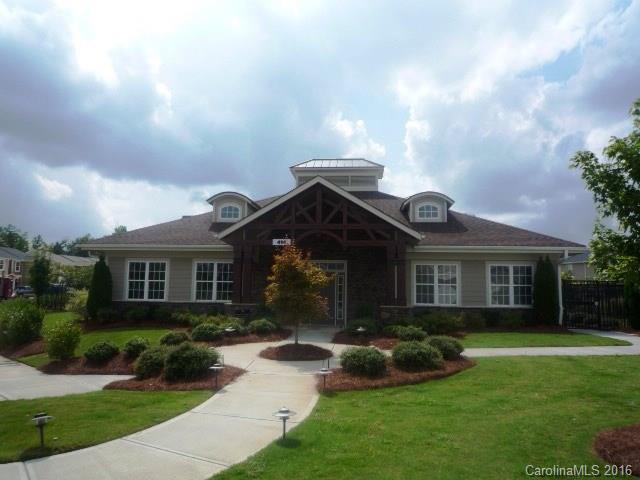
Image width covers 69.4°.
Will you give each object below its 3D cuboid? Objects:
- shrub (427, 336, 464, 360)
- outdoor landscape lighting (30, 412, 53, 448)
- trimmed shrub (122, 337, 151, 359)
[{"bbox_3d":[2.727,2.354,10.167,0.871,0.501,0.827,-1,-5,15],"label":"shrub"},{"bbox_3d":[-2.806,1.923,4.680,0.227,0.343,0.227,0,-5,5],"label":"outdoor landscape lighting"},{"bbox_3d":[-3.858,2.264,9.733,0.538,0.433,0.511,3,-6,-21],"label":"trimmed shrub"}]

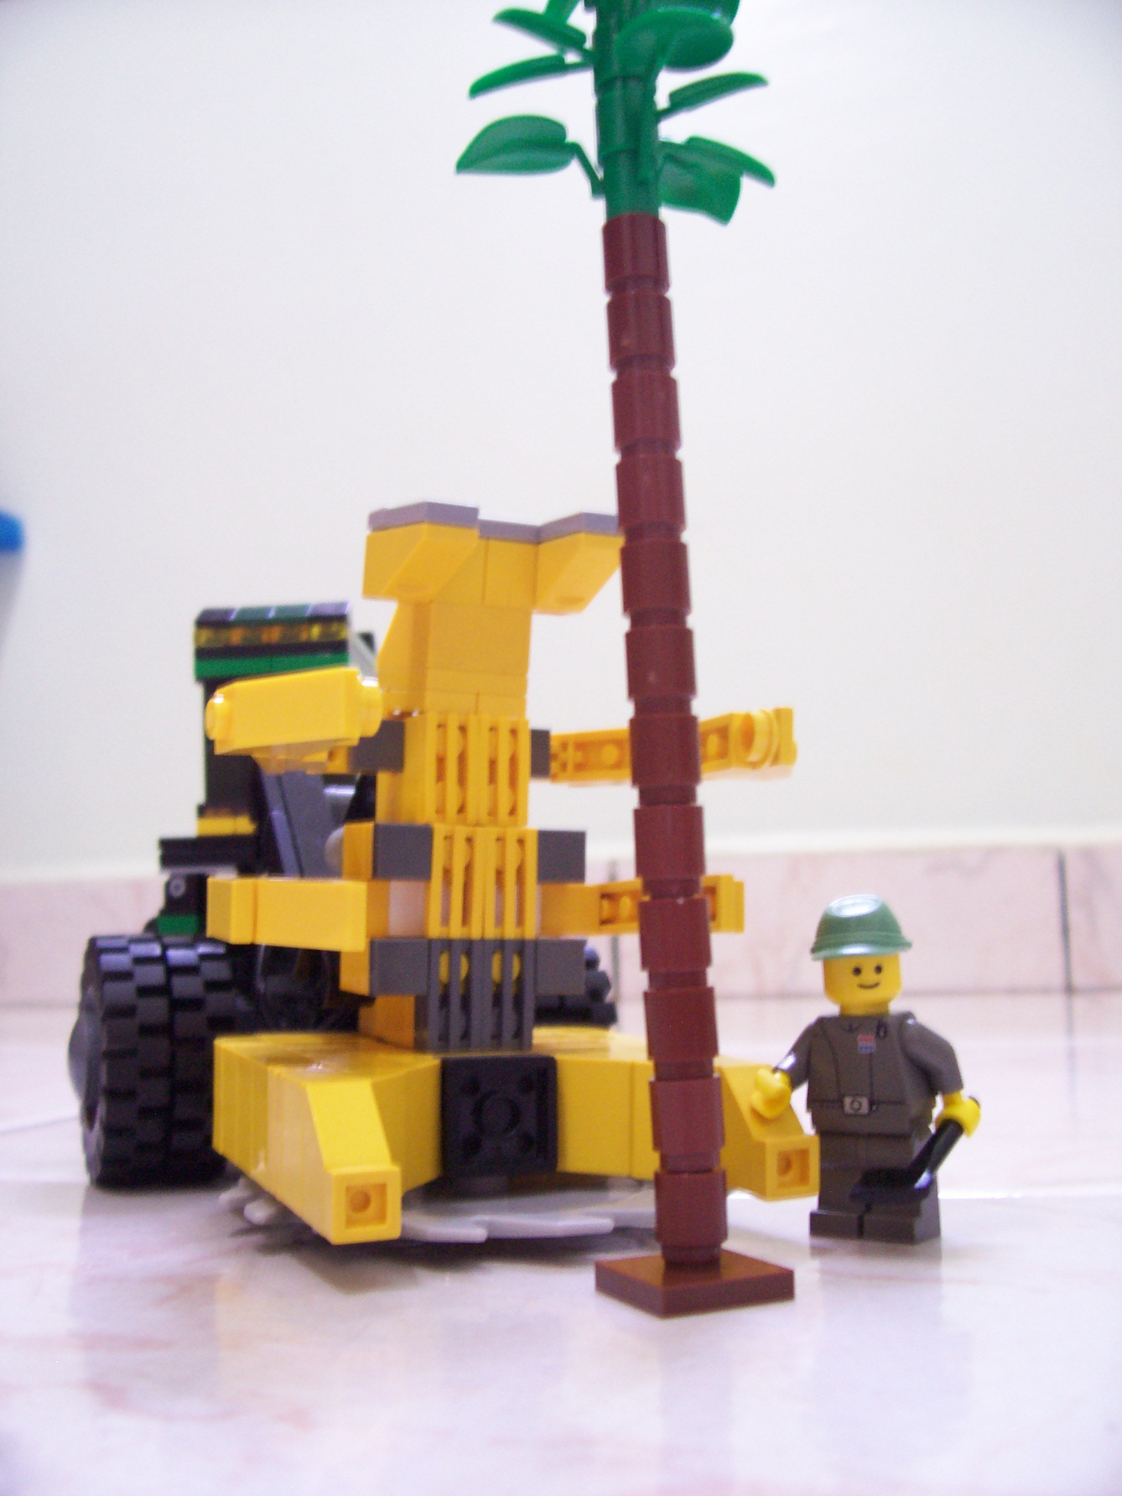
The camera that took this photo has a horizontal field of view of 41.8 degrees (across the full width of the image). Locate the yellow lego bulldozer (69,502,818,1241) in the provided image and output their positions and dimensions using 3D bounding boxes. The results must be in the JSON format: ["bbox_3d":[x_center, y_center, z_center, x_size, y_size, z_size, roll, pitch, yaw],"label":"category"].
[{"bbox_3d":[-0.032,0.023,0.275,0.100,0.106,0.200,1,-8,-15],"label":"yellow lego bulldozer"}]

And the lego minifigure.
[{"bbox_3d":[0.041,0.042,0.196,0.026,0.044,0.018,-7,-10,36],"label":"lego minifigure"}]

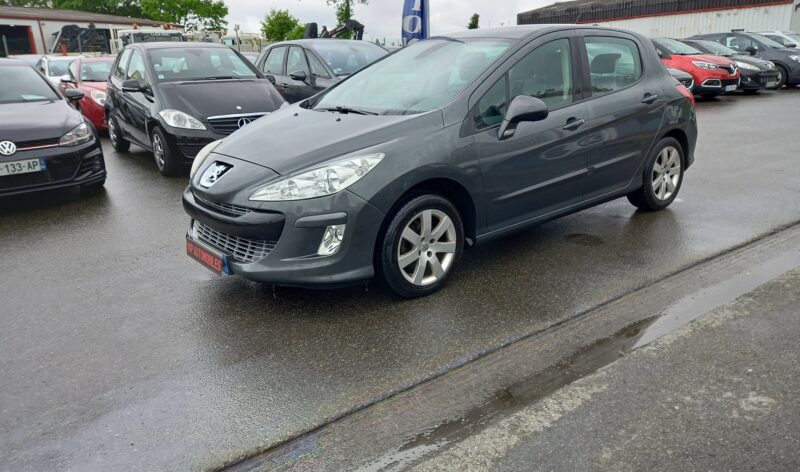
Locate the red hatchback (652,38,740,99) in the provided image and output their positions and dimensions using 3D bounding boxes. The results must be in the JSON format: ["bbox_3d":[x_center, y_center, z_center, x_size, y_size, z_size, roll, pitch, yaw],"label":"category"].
[{"bbox_3d":[6.343,-4.218,14.497,1.790,1.560,4.120,-12,20,-28],"label":"red hatchback"}]

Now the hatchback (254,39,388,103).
[{"bbox_3d":[-1.210,-2.816,10.790,1.830,1.640,4.400,-16,22,-37],"label":"hatchback"}]

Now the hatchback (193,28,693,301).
[{"bbox_3d":[0.577,-0.795,4.364,4.280,1.500,1.850,-16,22,-37],"label":"hatchback"}]

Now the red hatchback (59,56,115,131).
[{"bbox_3d":[-6.232,-3.095,12.531,1.730,1.490,3.960,-15,21,-35],"label":"red hatchback"}]

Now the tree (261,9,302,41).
[{"bbox_3d":[-8.286,-13.632,41.019,2.946,4.698,2.799,-5,18,-10],"label":"tree"}]

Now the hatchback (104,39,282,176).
[{"bbox_3d":[-2.949,-1.887,8.119,1.800,1.590,3.850,-14,21,-34],"label":"hatchback"}]

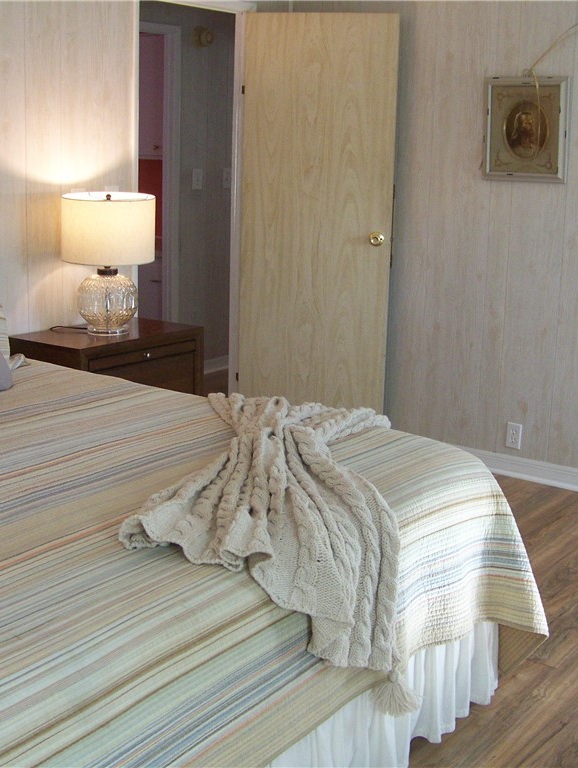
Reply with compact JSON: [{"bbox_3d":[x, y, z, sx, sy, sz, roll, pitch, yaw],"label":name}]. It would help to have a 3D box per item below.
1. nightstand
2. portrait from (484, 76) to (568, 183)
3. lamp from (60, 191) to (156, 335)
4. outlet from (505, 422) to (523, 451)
[{"bbox_3d":[-0.696,0.153,4.188,0.370,0.715,0.660,10,15,34],"label":"nightstand"},{"bbox_3d":[1.001,-1.075,4.511,0.375,0.429,0.035,10,15,34],"label":"portrait"},{"bbox_3d":[-0.694,-0.457,4.064,0.355,0.525,0.355,1,13,0],"label":"lamp"},{"bbox_3d":[1.011,0.234,4.787,0.070,0.114,0.007,10,15,34],"label":"outlet"}]

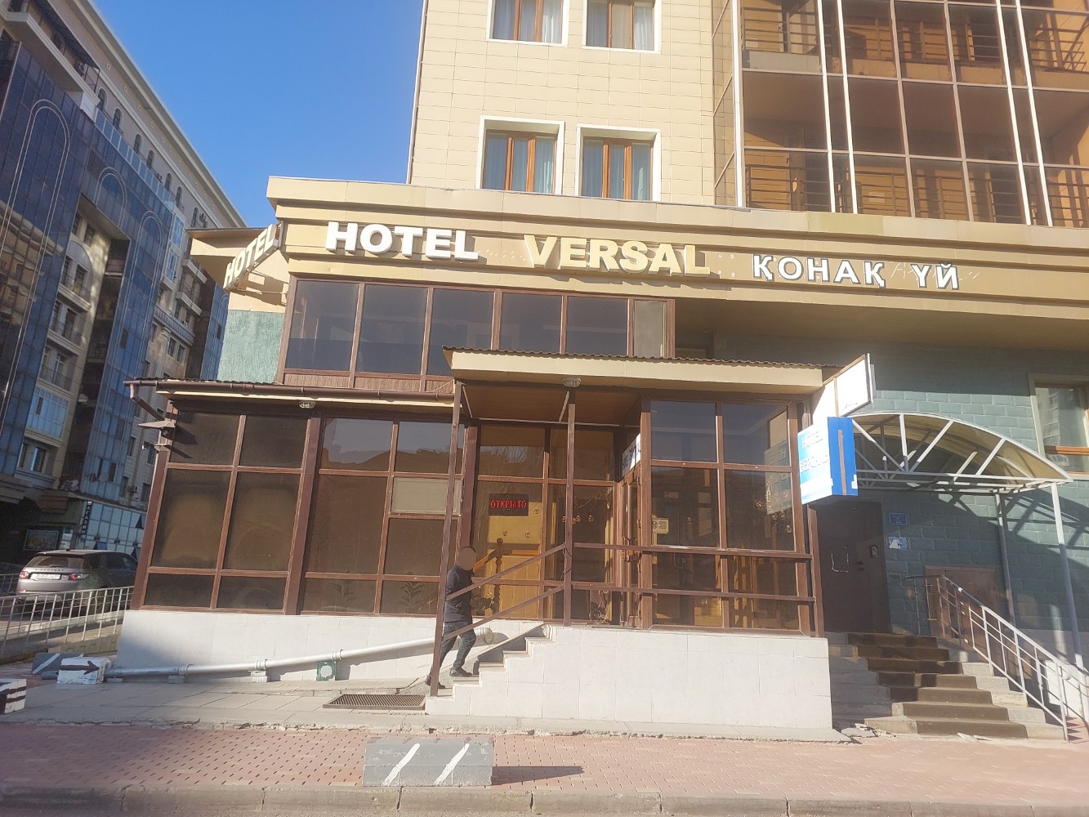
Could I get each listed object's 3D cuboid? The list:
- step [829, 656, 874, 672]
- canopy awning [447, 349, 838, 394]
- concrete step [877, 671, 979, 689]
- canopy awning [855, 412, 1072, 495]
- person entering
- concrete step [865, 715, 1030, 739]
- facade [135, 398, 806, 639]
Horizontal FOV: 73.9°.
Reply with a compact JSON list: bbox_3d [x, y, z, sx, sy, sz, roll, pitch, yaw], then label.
[{"bbox_3d":[4.054,3.486,9.922,0.720,0.155,0.310,3,-15,-2],"label":"step"},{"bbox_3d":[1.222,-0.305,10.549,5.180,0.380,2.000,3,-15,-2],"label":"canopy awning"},{"bbox_3d":[5.009,3.607,9.631,1.420,0.155,0.310,3,-15,-2],"label":"concrete step"},{"bbox_3d":[6.553,0.791,12.526,4.200,1.090,1.400,3,-15,-2],"label":"canopy awning"},{"bbox_3d":[-1.187,2.775,9.565,0.620,1.780,0.520,4,-15,-7],"label":"person entering"},{"bbox_3d":[4.752,3.807,8.651,2.040,0.155,0.310,3,-15,-2],"label":"concrete step"},{"bbox_3d":[-1.112,1.386,10.056,9.000,3.080,1.500,3,-15,-2],"label":"facade"}]

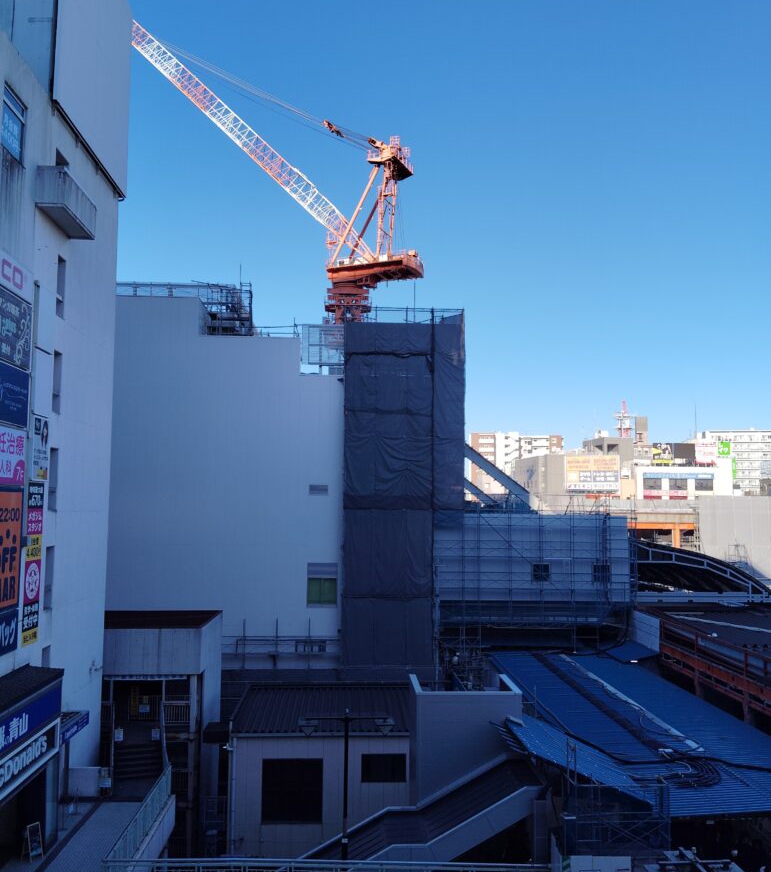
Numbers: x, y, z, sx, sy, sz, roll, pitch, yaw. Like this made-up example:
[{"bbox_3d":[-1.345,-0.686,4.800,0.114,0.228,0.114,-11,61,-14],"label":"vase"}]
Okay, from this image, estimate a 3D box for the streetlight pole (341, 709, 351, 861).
[{"bbox_3d":[-1.230,10.790,25.500,0.200,5.035,0.200,1,-5,-3],"label":"streetlight pole"}]

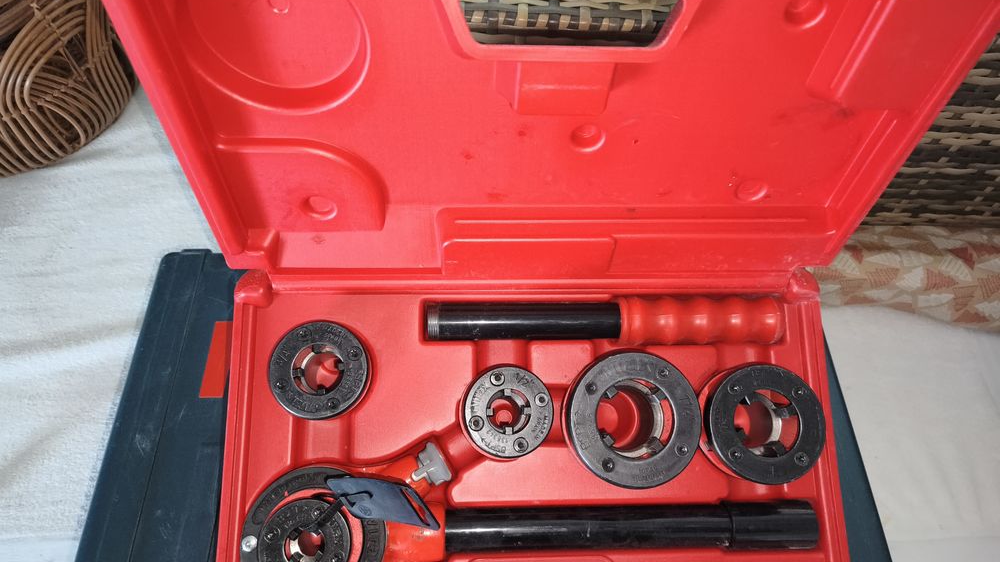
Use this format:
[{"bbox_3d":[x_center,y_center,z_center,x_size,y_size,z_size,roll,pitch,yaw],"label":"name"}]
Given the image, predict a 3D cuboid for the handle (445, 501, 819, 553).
[{"bbox_3d":[0.080,0.149,0.402,0.227,0.029,0.029,-1,76,-1],"label":"handle"}]

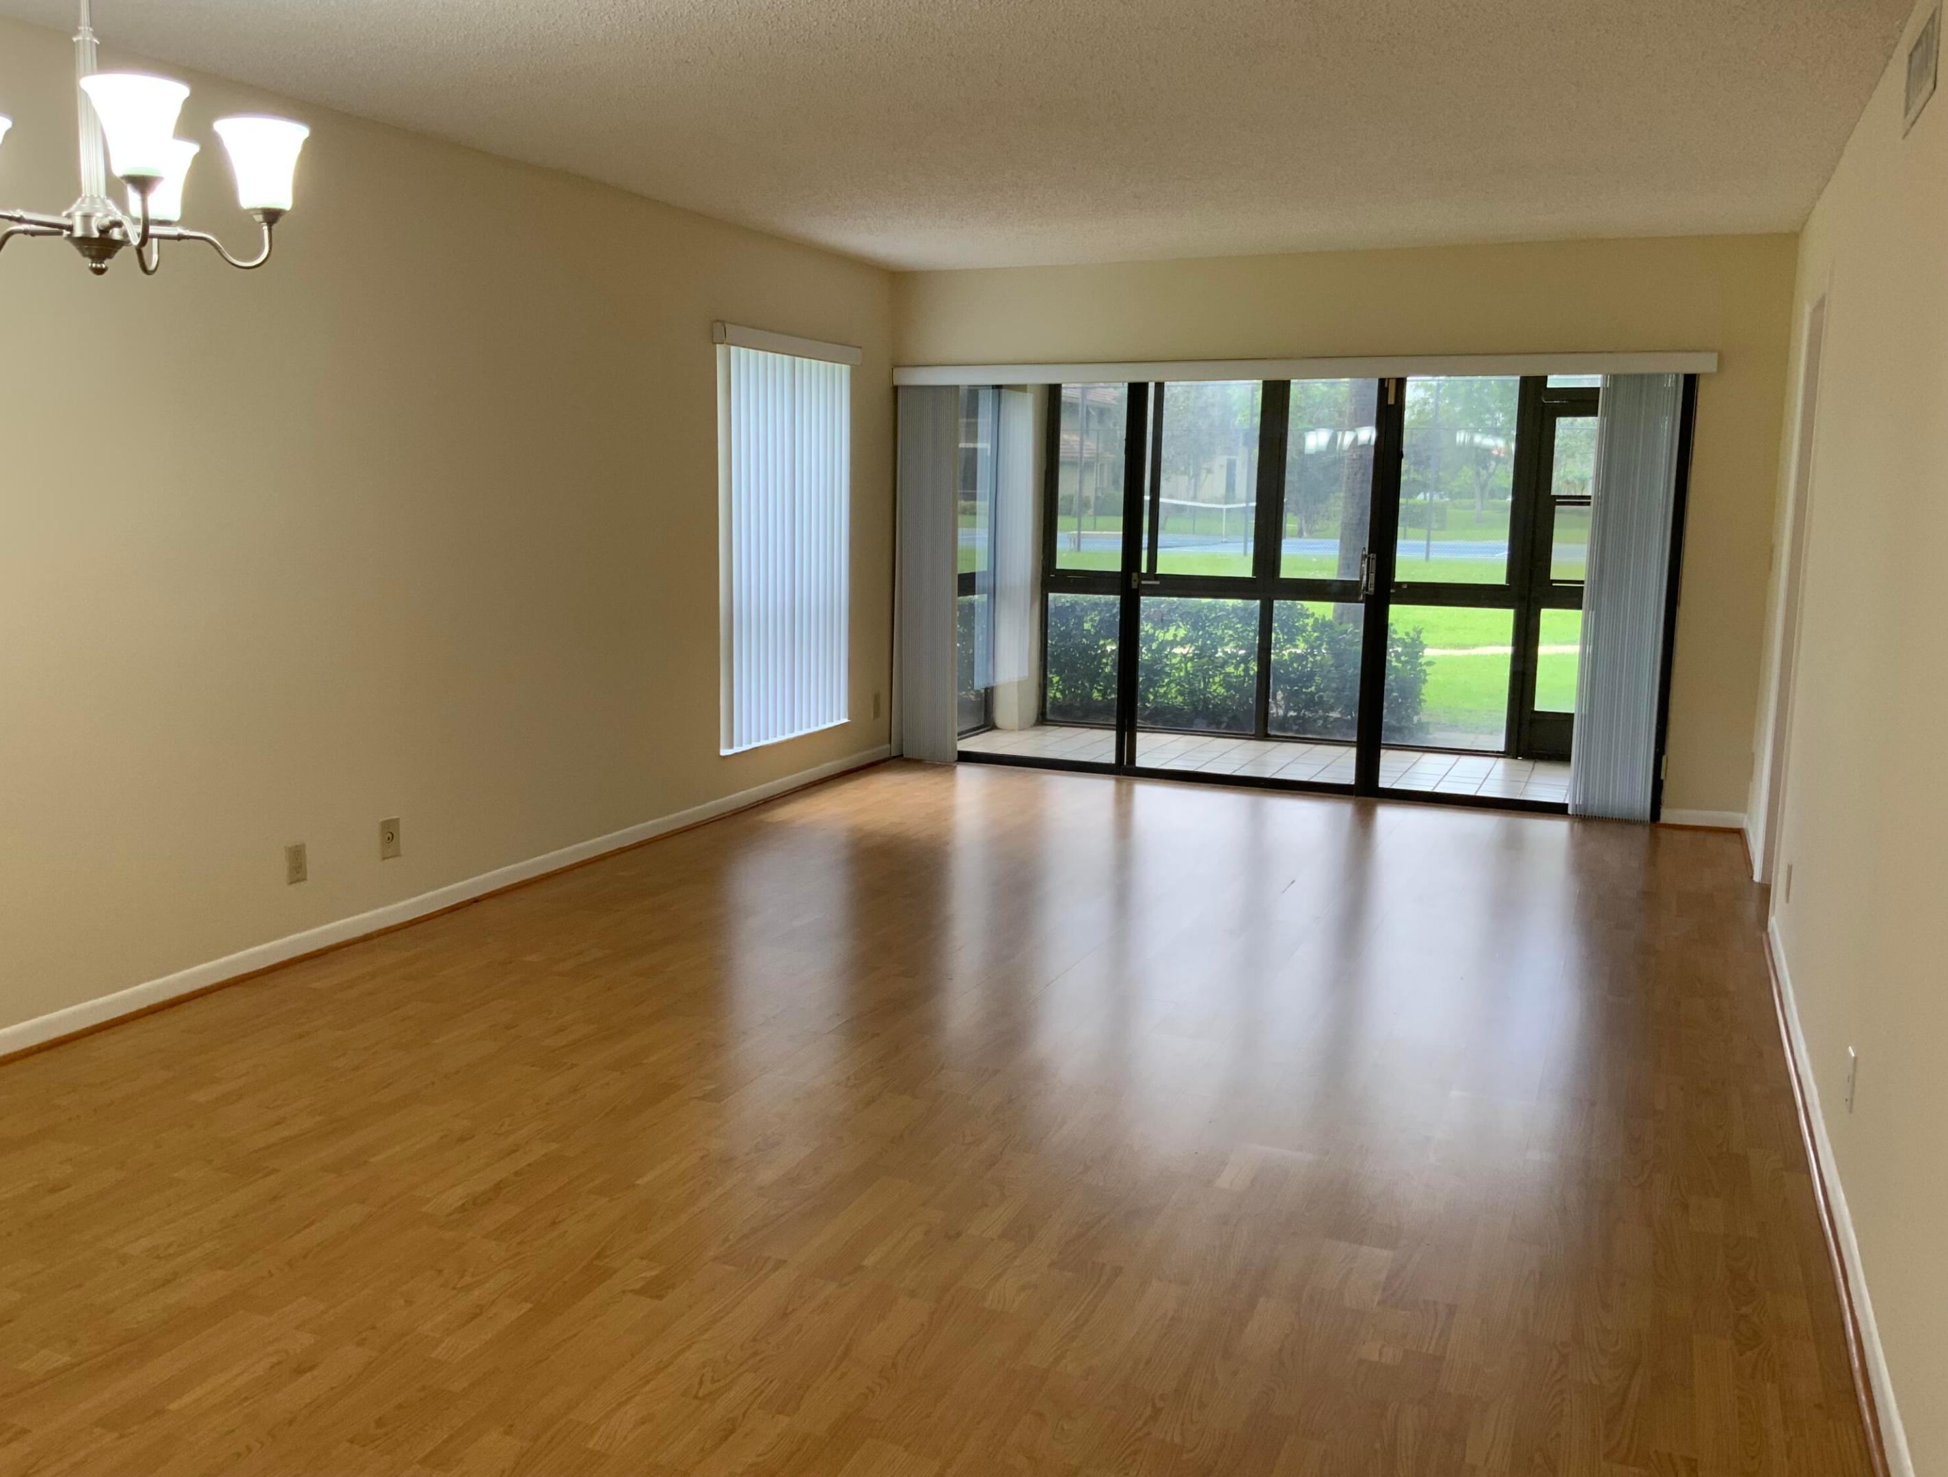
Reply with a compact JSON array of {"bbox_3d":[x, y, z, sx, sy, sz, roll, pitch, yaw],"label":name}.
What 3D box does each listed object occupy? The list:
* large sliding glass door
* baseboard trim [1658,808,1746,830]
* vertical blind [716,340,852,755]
[{"bbox_3d":[1.335,-0.726,7.695,3.350,1.950,0.120,5,10,22],"label":"large sliding glass door"},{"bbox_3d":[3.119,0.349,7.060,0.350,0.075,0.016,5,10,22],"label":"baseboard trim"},{"bbox_3d":[-0.814,-0.844,7.403,0.080,1.700,1.200,5,10,22],"label":"vertical blind"}]

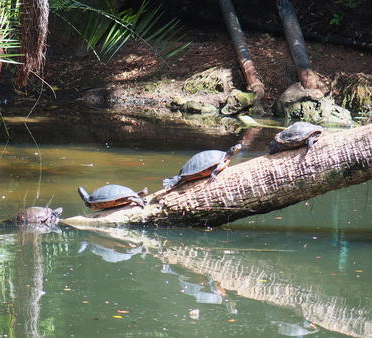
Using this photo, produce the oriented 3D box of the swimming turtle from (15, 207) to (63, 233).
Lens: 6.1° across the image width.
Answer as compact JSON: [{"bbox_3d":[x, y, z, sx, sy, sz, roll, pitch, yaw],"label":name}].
[{"bbox_3d":[-0.709,0.237,17.000,0.250,0.110,0.180,2,6,20],"label":"swimming turtle"}]

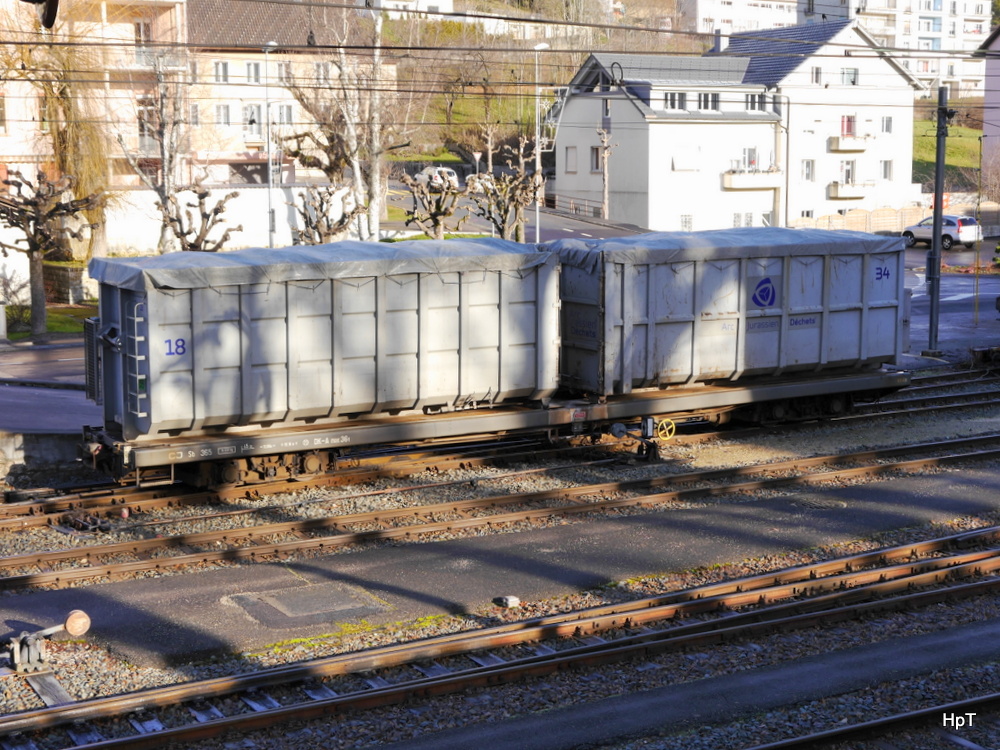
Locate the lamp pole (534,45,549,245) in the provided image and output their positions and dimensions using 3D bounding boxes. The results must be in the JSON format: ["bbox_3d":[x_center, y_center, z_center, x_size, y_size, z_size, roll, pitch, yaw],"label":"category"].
[{"bbox_3d":[1.611,-8.346,62.630,0.650,8.885,0.250,4,9,25],"label":"lamp pole"}]

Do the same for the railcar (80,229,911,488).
[{"bbox_3d":[0.754,-0.556,28.377,16.200,3.650,2.450,-5,9,-32],"label":"railcar"}]

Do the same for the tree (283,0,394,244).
[{"bbox_3d":[-5.833,-9.115,59.630,3.900,8.886,3.900,0,8,0],"label":"tree"}]

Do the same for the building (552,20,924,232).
[{"bbox_3d":[15.083,-16.502,106.047,21.688,12.921,13.595,-5,9,-29],"label":"building"}]

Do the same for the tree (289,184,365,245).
[{"bbox_3d":[-5.890,-4.591,55.270,2.550,3.809,2.550,-5,10,-31],"label":"tree"}]

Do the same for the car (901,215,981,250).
[{"bbox_3d":[22.479,-7.317,82.515,1.820,1.680,4.550,-5,9,-30],"label":"car"}]

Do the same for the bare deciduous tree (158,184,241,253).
[{"bbox_3d":[-9.248,-3.933,50.280,2.550,3.951,2.550,-5,10,-31],"label":"bare deciduous tree"}]

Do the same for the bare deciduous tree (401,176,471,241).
[{"bbox_3d":[-2.383,-5.452,60.274,2.600,3.860,2.600,0,8,0],"label":"bare deciduous tree"}]

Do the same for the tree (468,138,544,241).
[{"bbox_3d":[0.263,-6.538,62.872,2.850,5.251,2.850,0,8,0],"label":"tree"}]

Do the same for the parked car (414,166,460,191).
[{"bbox_3d":[-3.920,-12.485,102.885,1.760,1.620,4.200,-3,9,-19],"label":"parked car"}]

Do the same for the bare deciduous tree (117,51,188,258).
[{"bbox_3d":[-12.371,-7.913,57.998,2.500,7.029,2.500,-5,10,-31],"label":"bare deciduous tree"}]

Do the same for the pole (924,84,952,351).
[{"bbox_3d":[10.800,-3.848,39.888,0.550,6.507,0.500,-5,10,-31],"label":"pole"}]

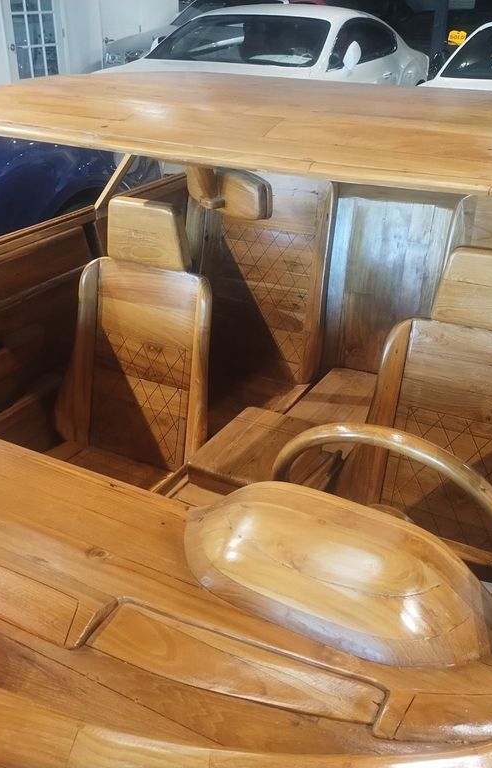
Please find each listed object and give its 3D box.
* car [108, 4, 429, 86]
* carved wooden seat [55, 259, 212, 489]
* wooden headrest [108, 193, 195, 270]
[{"bbox_3d":[0.135,-2.576,6.565,2.000,1.390,4.800,16,32,25],"label":"car"},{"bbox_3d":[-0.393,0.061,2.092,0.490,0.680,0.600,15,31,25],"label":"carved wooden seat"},{"bbox_3d":[-0.268,-0.430,2.092,0.250,0.165,0.085,15,22,25],"label":"wooden headrest"}]

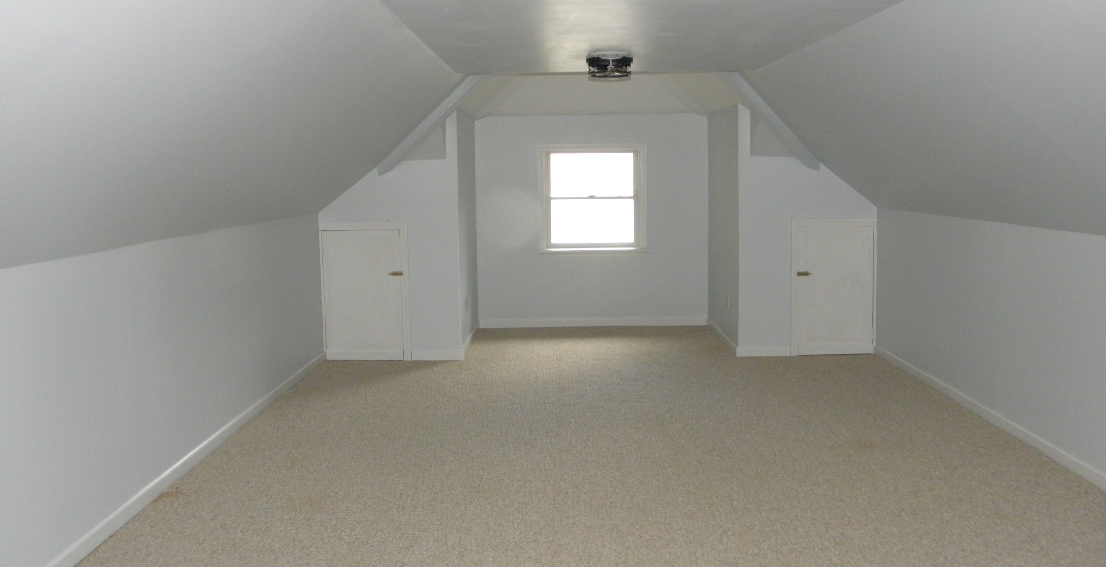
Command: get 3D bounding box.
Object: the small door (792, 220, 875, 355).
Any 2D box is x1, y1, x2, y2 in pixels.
[{"bbox_3d":[2.300,0.033,7.359,0.701,1.130,0.050,-1,7,1],"label":"small door"}]

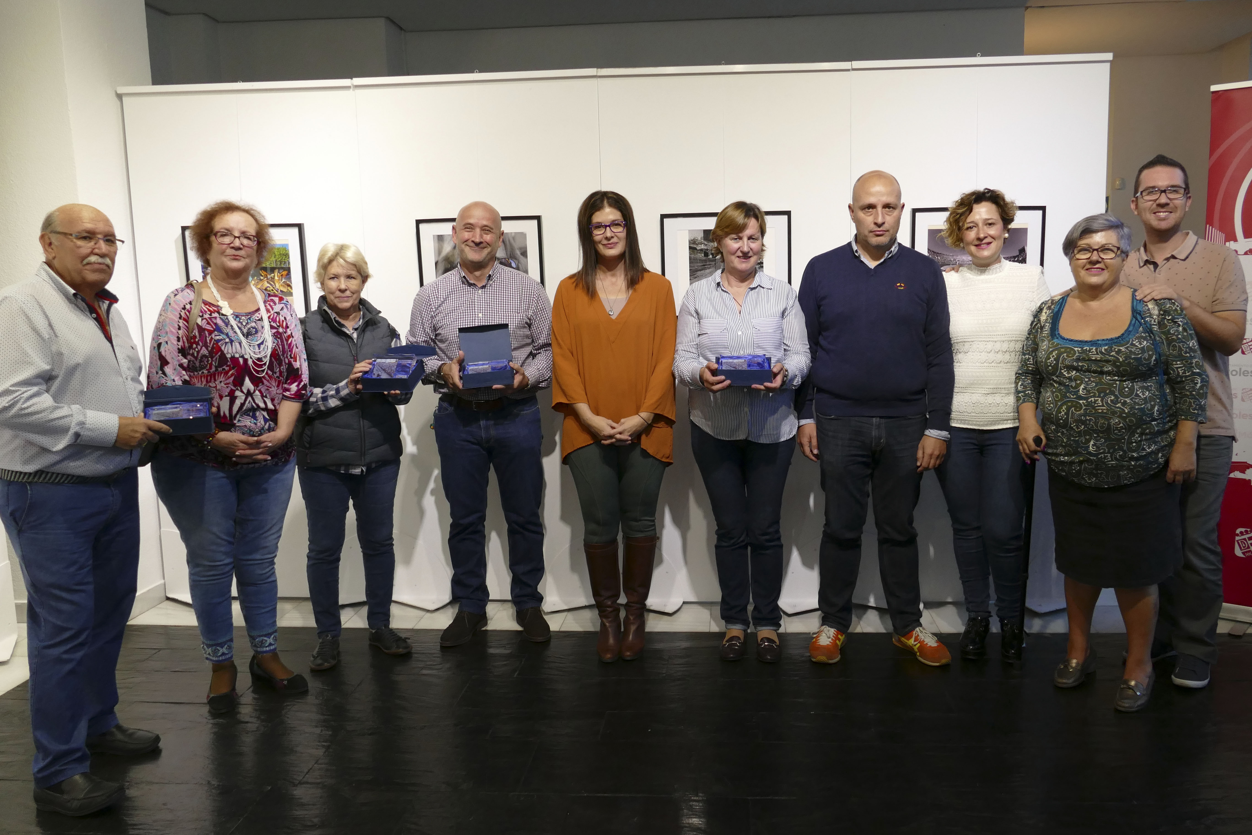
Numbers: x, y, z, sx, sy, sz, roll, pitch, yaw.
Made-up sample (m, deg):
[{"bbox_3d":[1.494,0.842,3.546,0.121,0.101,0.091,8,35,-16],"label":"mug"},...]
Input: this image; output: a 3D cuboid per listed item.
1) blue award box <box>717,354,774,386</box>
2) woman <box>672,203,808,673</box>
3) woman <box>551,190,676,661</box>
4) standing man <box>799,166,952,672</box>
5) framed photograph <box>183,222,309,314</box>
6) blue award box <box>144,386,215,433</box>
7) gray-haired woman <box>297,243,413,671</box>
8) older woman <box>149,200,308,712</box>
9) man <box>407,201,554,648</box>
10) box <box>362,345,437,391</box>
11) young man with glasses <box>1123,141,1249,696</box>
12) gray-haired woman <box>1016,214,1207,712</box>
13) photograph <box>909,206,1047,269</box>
[{"bbox_3d":[0.396,-0.155,2.900,0.182,0.060,0.130,-1,21,4],"label":"blue award box"},{"bbox_3d":[0.425,0.062,3.083,0.475,1.635,0.390,0,7,8],"label":"woman"},{"bbox_3d":[-0.032,0.037,3.139,0.440,1.685,0.320,-1,7,2],"label":"woman"},{"bbox_3d":[0.898,0.009,3.147,0.560,1.740,0.340,0,7,12],"label":"standing man"},{"bbox_3d":[-1.603,-0.596,3.669,0.517,0.417,0.030,-1,7,4],"label":"framed photograph"},{"bbox_3d":[-1.305,-0.022,2.542,0.180,0.085,0.260,-2,15,-27],"label":"blue award box"},{"bbox_3d":[-0.973,0.137,3.141,0.450,1.520,0.400,-4,8,-24],"label":"gray-haired woman"},{"bbox_3d":[-1.267,0.118,2.859,0.510,1.640,0.400,-6,9,-36],"label":"older woman"},{"bbox_3d":[-0.549,0.035,3.334,0.560,1.700,0.420,-1,7,1],"label":"man"},{"bbox_3d":[-0.800,-0.164,3.077,0.180,0.085,0.270,0,18,8],"label":"box"},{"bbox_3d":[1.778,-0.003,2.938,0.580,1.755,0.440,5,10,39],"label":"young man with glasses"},{"bbox_3d":[1.572,0.127,2.824,0.550,1.560,0.410,4,9,34],"label":"gray-haired woman"},{"bbox_3d":[1.435,-0.640,3.541,0.532,0.425,0.025,-1,7,4],"label":"photograph"}]

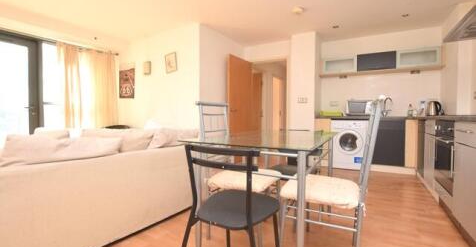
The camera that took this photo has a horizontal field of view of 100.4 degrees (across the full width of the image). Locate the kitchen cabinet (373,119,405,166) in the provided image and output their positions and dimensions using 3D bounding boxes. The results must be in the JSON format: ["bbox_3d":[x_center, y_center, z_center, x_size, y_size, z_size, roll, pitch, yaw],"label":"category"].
[{"bbox_3d":[2.574,0.308,3.538,0.500,0.750,0.570,1,2,21],"label":"kitchen cabinet"}]

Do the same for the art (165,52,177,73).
[{"bbox_3d":[-1.234,-1.111,3.651,0.283,0.378,0.025,-4,0,29],"label":"art"}]

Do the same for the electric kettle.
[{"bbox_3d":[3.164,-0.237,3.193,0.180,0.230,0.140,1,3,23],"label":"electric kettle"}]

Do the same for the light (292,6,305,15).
[{"bbox_3d":[0.868,-1.626,2.846,0.155,0.045,0.155,1,2,21],"label":"light"}]

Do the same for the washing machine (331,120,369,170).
[{"bbox_3d":[2.065,0.371,3.707,0.590,0.860,0.570,1,2,21],"label":"washing machine"}]

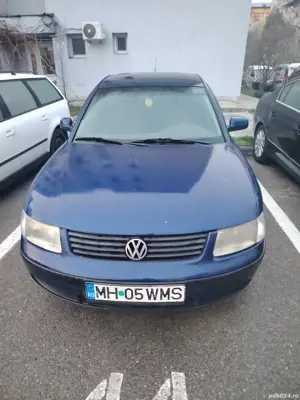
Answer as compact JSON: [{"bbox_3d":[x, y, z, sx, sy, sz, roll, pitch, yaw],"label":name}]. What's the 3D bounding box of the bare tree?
[{"bbox_3d":[7.481,-9.300,17.315,3.000,4.600,3.000,0,25,0],"label":"bare tree"}]

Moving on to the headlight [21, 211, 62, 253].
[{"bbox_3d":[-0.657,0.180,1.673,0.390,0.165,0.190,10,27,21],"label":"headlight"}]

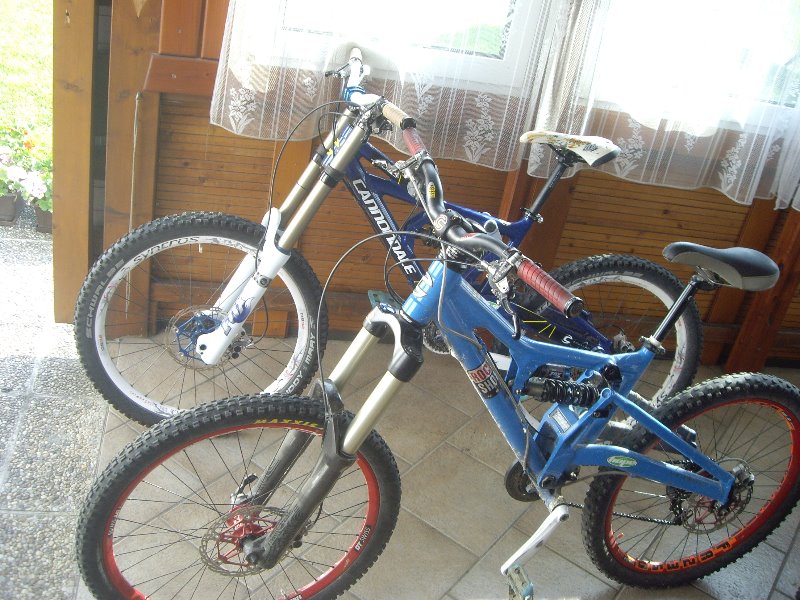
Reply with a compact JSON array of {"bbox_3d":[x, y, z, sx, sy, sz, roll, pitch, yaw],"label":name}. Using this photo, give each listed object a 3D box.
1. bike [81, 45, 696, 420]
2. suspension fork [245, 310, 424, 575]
[{"bbox_3d":[0.070,-0.062,2.493,1.870,1.110,0.750,5,24,-13],"label":"bike"},{"bbox_3d":[-0.149,0.268,1.771,0.130,0.610,0.190,23,20,-34],"label":"suspension fork"}]

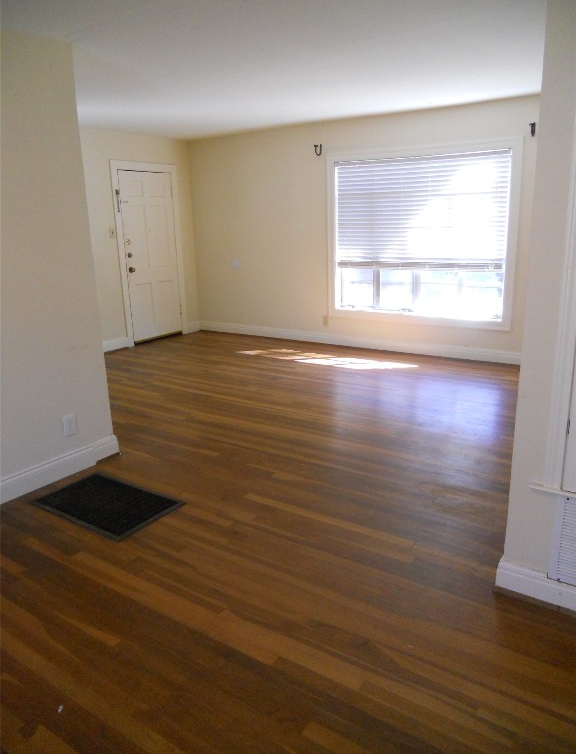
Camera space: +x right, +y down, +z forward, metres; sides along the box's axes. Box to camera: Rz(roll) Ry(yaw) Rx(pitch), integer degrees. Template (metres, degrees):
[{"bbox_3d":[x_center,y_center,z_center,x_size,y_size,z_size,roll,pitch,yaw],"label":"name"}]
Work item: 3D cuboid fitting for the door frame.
[{"bbox_3d":[-1.693,-1.500,7.360,0.120,2.135,1.031,8,18,33],"label":"door frame"}]

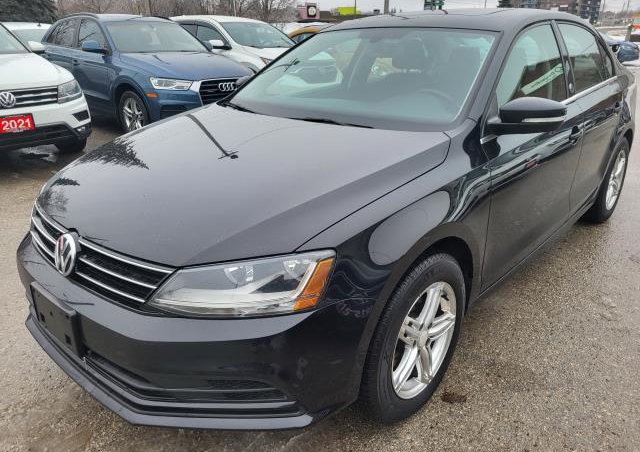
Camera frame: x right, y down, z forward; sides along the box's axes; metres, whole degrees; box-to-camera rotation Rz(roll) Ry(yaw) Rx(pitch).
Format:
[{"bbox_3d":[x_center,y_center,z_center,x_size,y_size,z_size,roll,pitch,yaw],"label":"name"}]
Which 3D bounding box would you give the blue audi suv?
[{"bbox_3d":[-2.705,-2.320,7.211,4.390,1.600,1.840,18,28,38],"label":"blue audi suv"}]

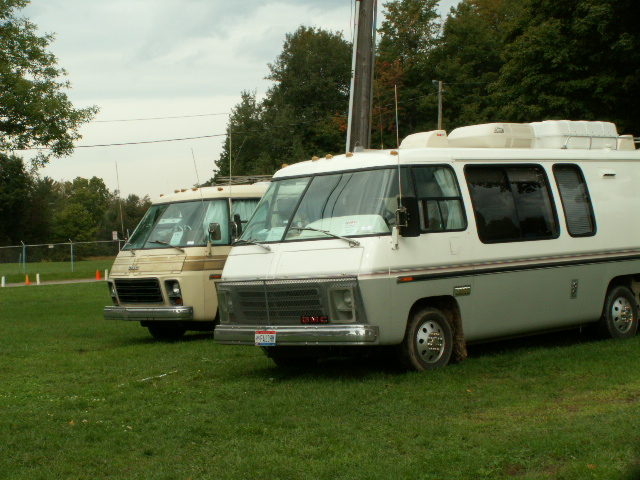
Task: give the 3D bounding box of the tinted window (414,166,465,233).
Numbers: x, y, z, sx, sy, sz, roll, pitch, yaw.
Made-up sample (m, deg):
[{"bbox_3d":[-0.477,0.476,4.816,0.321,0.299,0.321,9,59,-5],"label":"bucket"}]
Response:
[{"bbox_3d":[1.256,-0.444,13.054,0.760,0.720,0.070,-3,-5,-45],"label":"tinted window"}]

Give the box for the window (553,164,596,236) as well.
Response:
[{"bbox_3d":[3.045,-0.479,14.808,0.690,0.870,0.070,-3,-5,-45],"label":"window"}]

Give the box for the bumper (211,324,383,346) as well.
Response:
[{"bbox_3d":[-0.392,0.989,12.956,0.460,0.210,2.270,-3,-1,-45],"label":"bumper"}]

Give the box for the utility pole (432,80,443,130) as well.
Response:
[{"bbox_3d":[6.120,-3.190,61.980,0.350,9.600,0.280,-2,0,0],"label":"utility pole"}]

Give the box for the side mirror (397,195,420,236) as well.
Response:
[{"bbox_3d":[0.897,-0.231,12.425,0.200,0.410,0.090,-4,0,23],"label":"side mirror"}]

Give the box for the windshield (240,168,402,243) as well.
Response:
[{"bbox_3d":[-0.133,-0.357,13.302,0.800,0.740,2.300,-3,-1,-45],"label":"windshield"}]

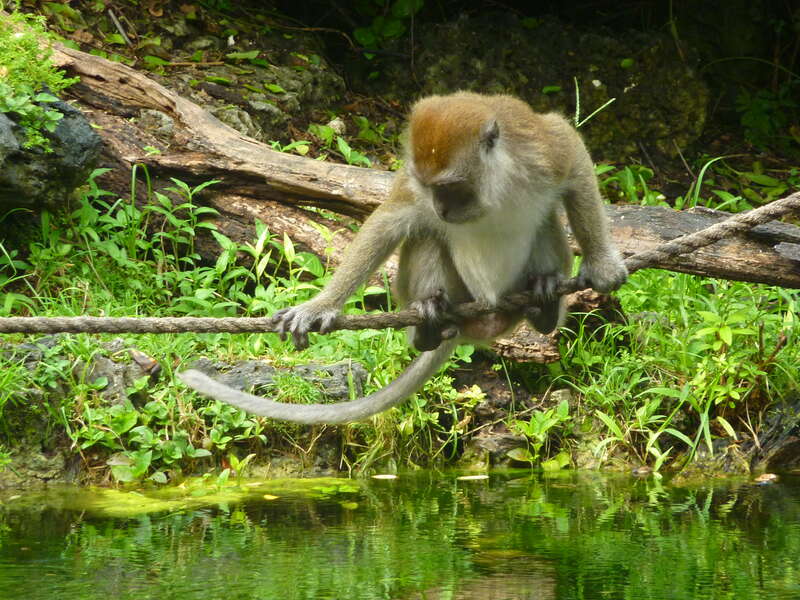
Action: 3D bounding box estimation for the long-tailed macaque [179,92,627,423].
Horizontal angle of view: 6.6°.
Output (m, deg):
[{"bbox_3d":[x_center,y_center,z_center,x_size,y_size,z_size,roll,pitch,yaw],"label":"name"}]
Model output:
[{"bbox_3d":[0.003,-0.058,9.400,0.590,0.430,0.340,1,7,7],"label":"long-tailed macaque"}]

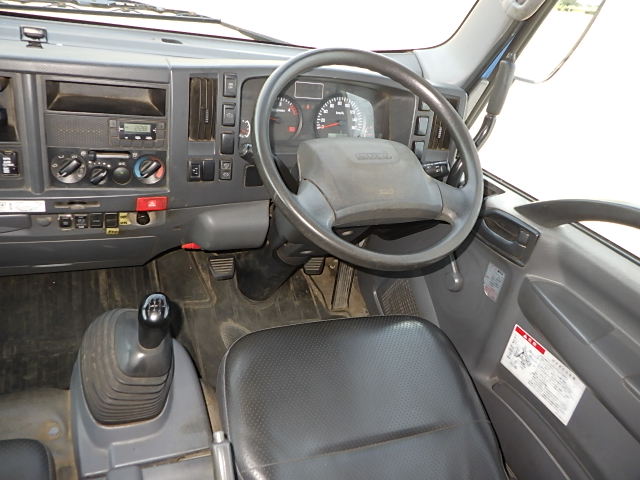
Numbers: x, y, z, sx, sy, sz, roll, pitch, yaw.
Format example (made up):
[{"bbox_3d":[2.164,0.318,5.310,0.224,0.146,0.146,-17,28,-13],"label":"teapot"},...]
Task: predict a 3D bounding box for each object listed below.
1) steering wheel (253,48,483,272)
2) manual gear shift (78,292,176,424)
[{"bbox_3d":[0.086,-0.138,0.907,0.420,0.110,0.420,1,69,-20],"label":"steering wheel"},{"bbox_3d":[-0.330,0.155,0.879,0.150,0.240,0.220,-3,31,-26],"label":"manual gear shift"}]

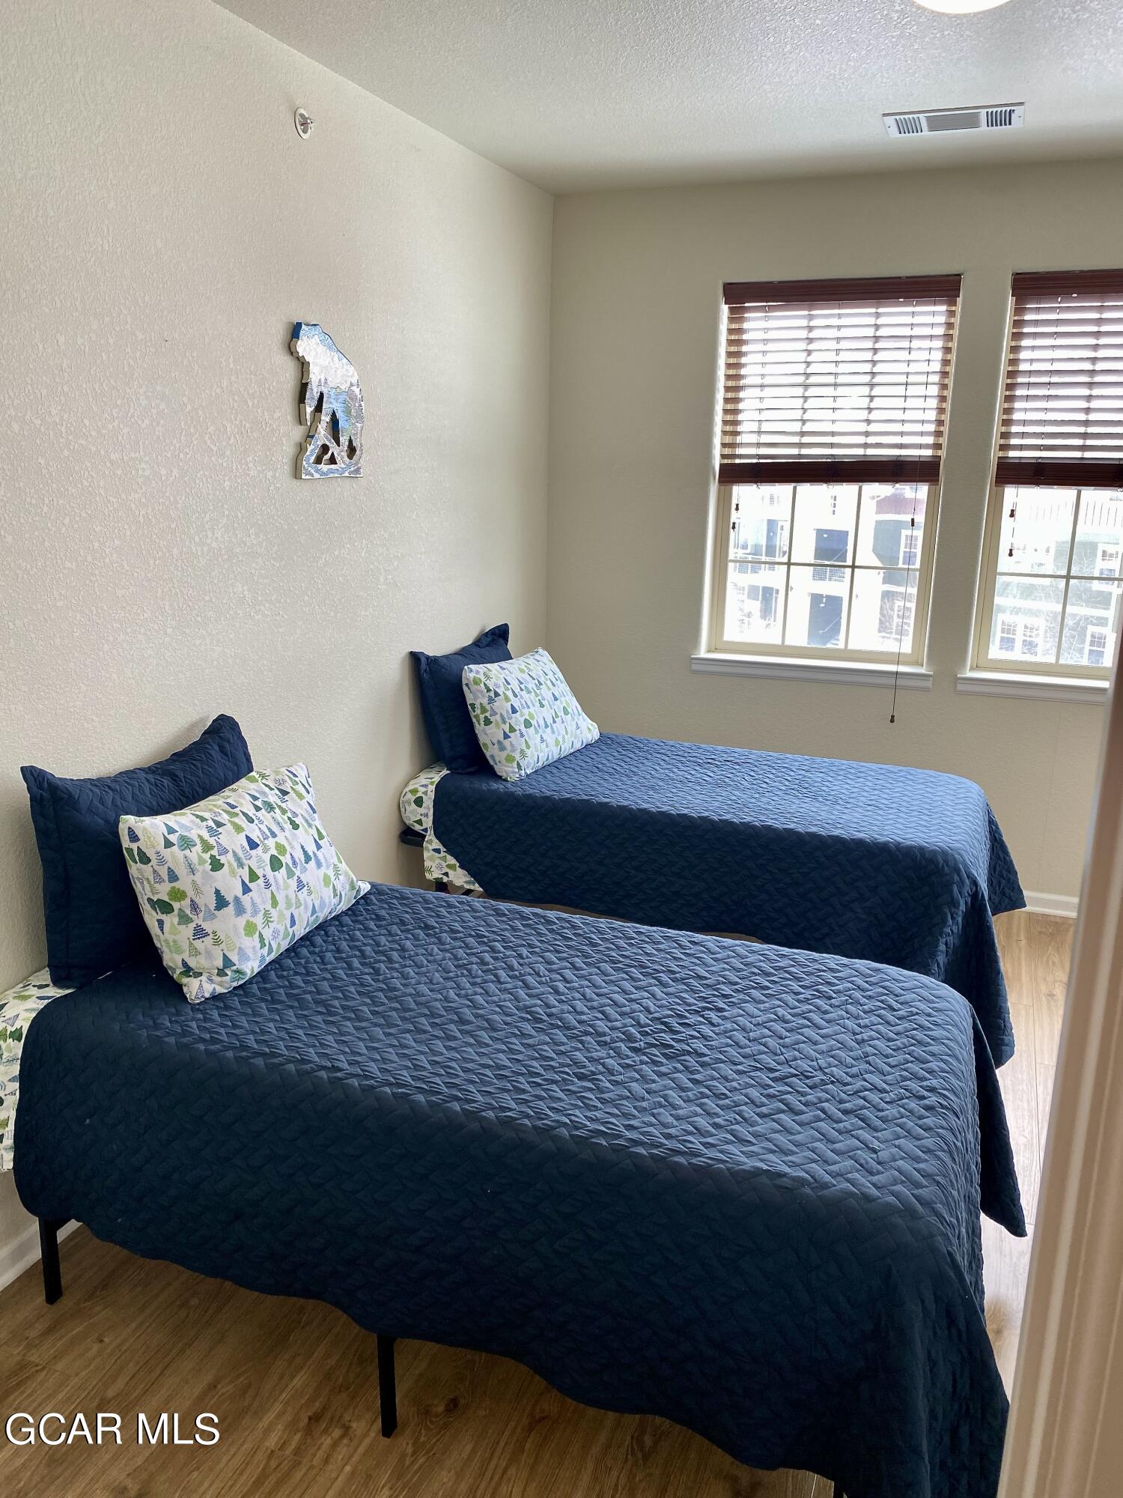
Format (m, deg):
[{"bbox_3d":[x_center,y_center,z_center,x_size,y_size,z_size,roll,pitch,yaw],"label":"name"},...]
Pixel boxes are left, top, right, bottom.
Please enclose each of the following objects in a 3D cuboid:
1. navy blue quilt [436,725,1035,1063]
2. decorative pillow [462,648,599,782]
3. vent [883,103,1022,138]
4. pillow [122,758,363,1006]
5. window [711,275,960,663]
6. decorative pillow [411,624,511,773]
[{"bbox_3d":[0.616,0.408,3.966,1.886,0.627,1.036,7,16,20],"label":"navy blue quilt"},{"bbox_3d":[-0.104,-0.164,4.234,0.160,0.430,0.660,-28,0,29],"label":"decorative pillow"},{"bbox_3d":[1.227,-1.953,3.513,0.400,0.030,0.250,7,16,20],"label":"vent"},{"bbox_3d":[-0.704,0.260,2.597,0.160,0.410,0.640,-22,3,28],"label":"pillow"},{"bbox_3d":[1.077,-1.109,4.596,0.919,1.501,0.100,7,16,20],"label":"window"},{"bbox_3d":[-0.296,-0.206,4.240,0.140,0.450,0.680,-7,10,28],"label":"decorative pillow"}]

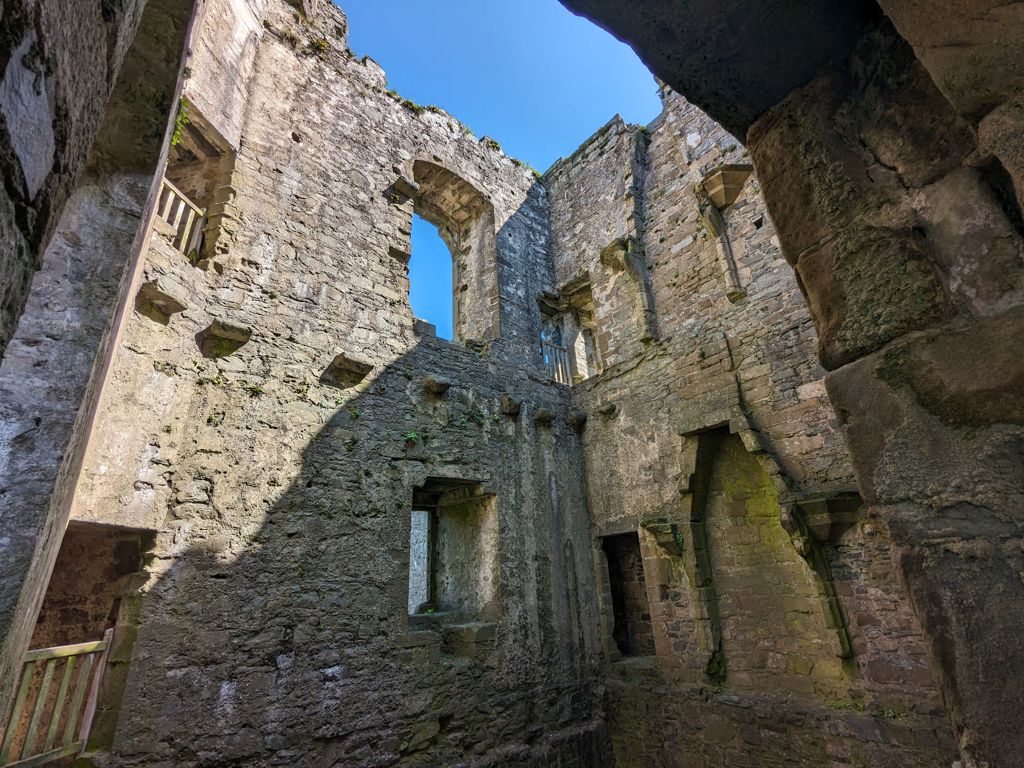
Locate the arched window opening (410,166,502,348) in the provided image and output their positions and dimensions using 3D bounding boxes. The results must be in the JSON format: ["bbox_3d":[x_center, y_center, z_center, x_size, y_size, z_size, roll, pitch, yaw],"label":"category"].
[{"bbox_3d":[-1.350,-2.256,8.795,1.034,3.648,1.946,-23,-29,39],"label":"arched window opening"}]

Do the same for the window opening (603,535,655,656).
[{"bbox_3d":[2.095,3.514,8.019,0.730,1.870,0.547,-23,-29,39],"label":"window opening"}]

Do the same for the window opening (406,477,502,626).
[{"bbox_3d":[-1.103,2.432,6.799,1.034,1.687,1.535,-23,-29,39],"label":"window opening"}]

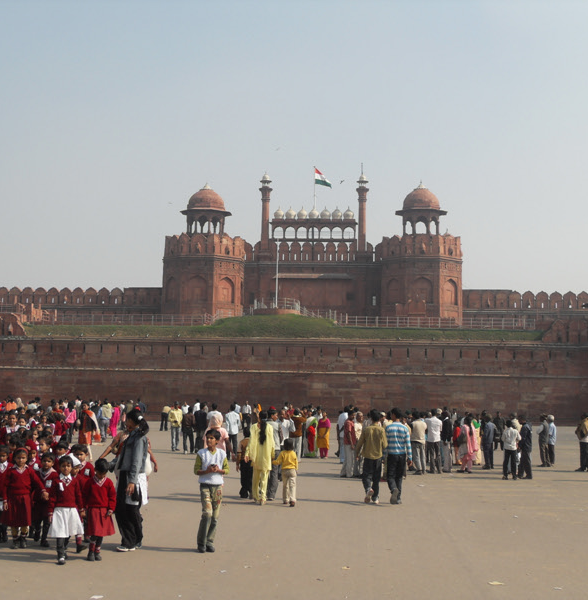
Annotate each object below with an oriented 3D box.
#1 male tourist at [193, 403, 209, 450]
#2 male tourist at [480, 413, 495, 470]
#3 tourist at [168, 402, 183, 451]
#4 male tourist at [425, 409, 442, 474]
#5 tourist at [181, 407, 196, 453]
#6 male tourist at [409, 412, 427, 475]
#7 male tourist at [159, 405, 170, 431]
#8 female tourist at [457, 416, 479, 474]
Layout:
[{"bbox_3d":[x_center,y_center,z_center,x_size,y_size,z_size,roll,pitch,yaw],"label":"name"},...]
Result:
[{"bbox_3d":[-3.103,4.279,34.700,0.480,1.680,0.340,0,-6,9],"label":"male tourist"},{"bbox_3d":[5.775,4.204,30.800,0.380,1.640,0.500,-4,-8,41],"label":"male tourist"},{"bbox_3d":[-4.046,4.330,35.600,0.480,1.710,0.360,2,-6,-6],"label":"tourist"},{"bbox_3d":[3.662,3.703,27.200,0.480,1.705,0.320,3,-6,-17],"label":"male tourist"},{"bbox_3d":[-3.524,4.388,34.900,0.480,1.590,0.330,1,-6,3],"label":"tourist"},{"bbox_3d":[3.194,3.705,26.900,0.480,1.642,0.320,4,-6,-20],"label":"male tourist"},{"bbox_3d":[-7.262,6.694,59.000,0.520,1.530,0.600,-1,-6,17],"label":"male tourist"},{"bbox_3d":[4.685,3.866,28.000,0.460,1.590,0.500,-3,-7,34],"label":"female tourist"}]

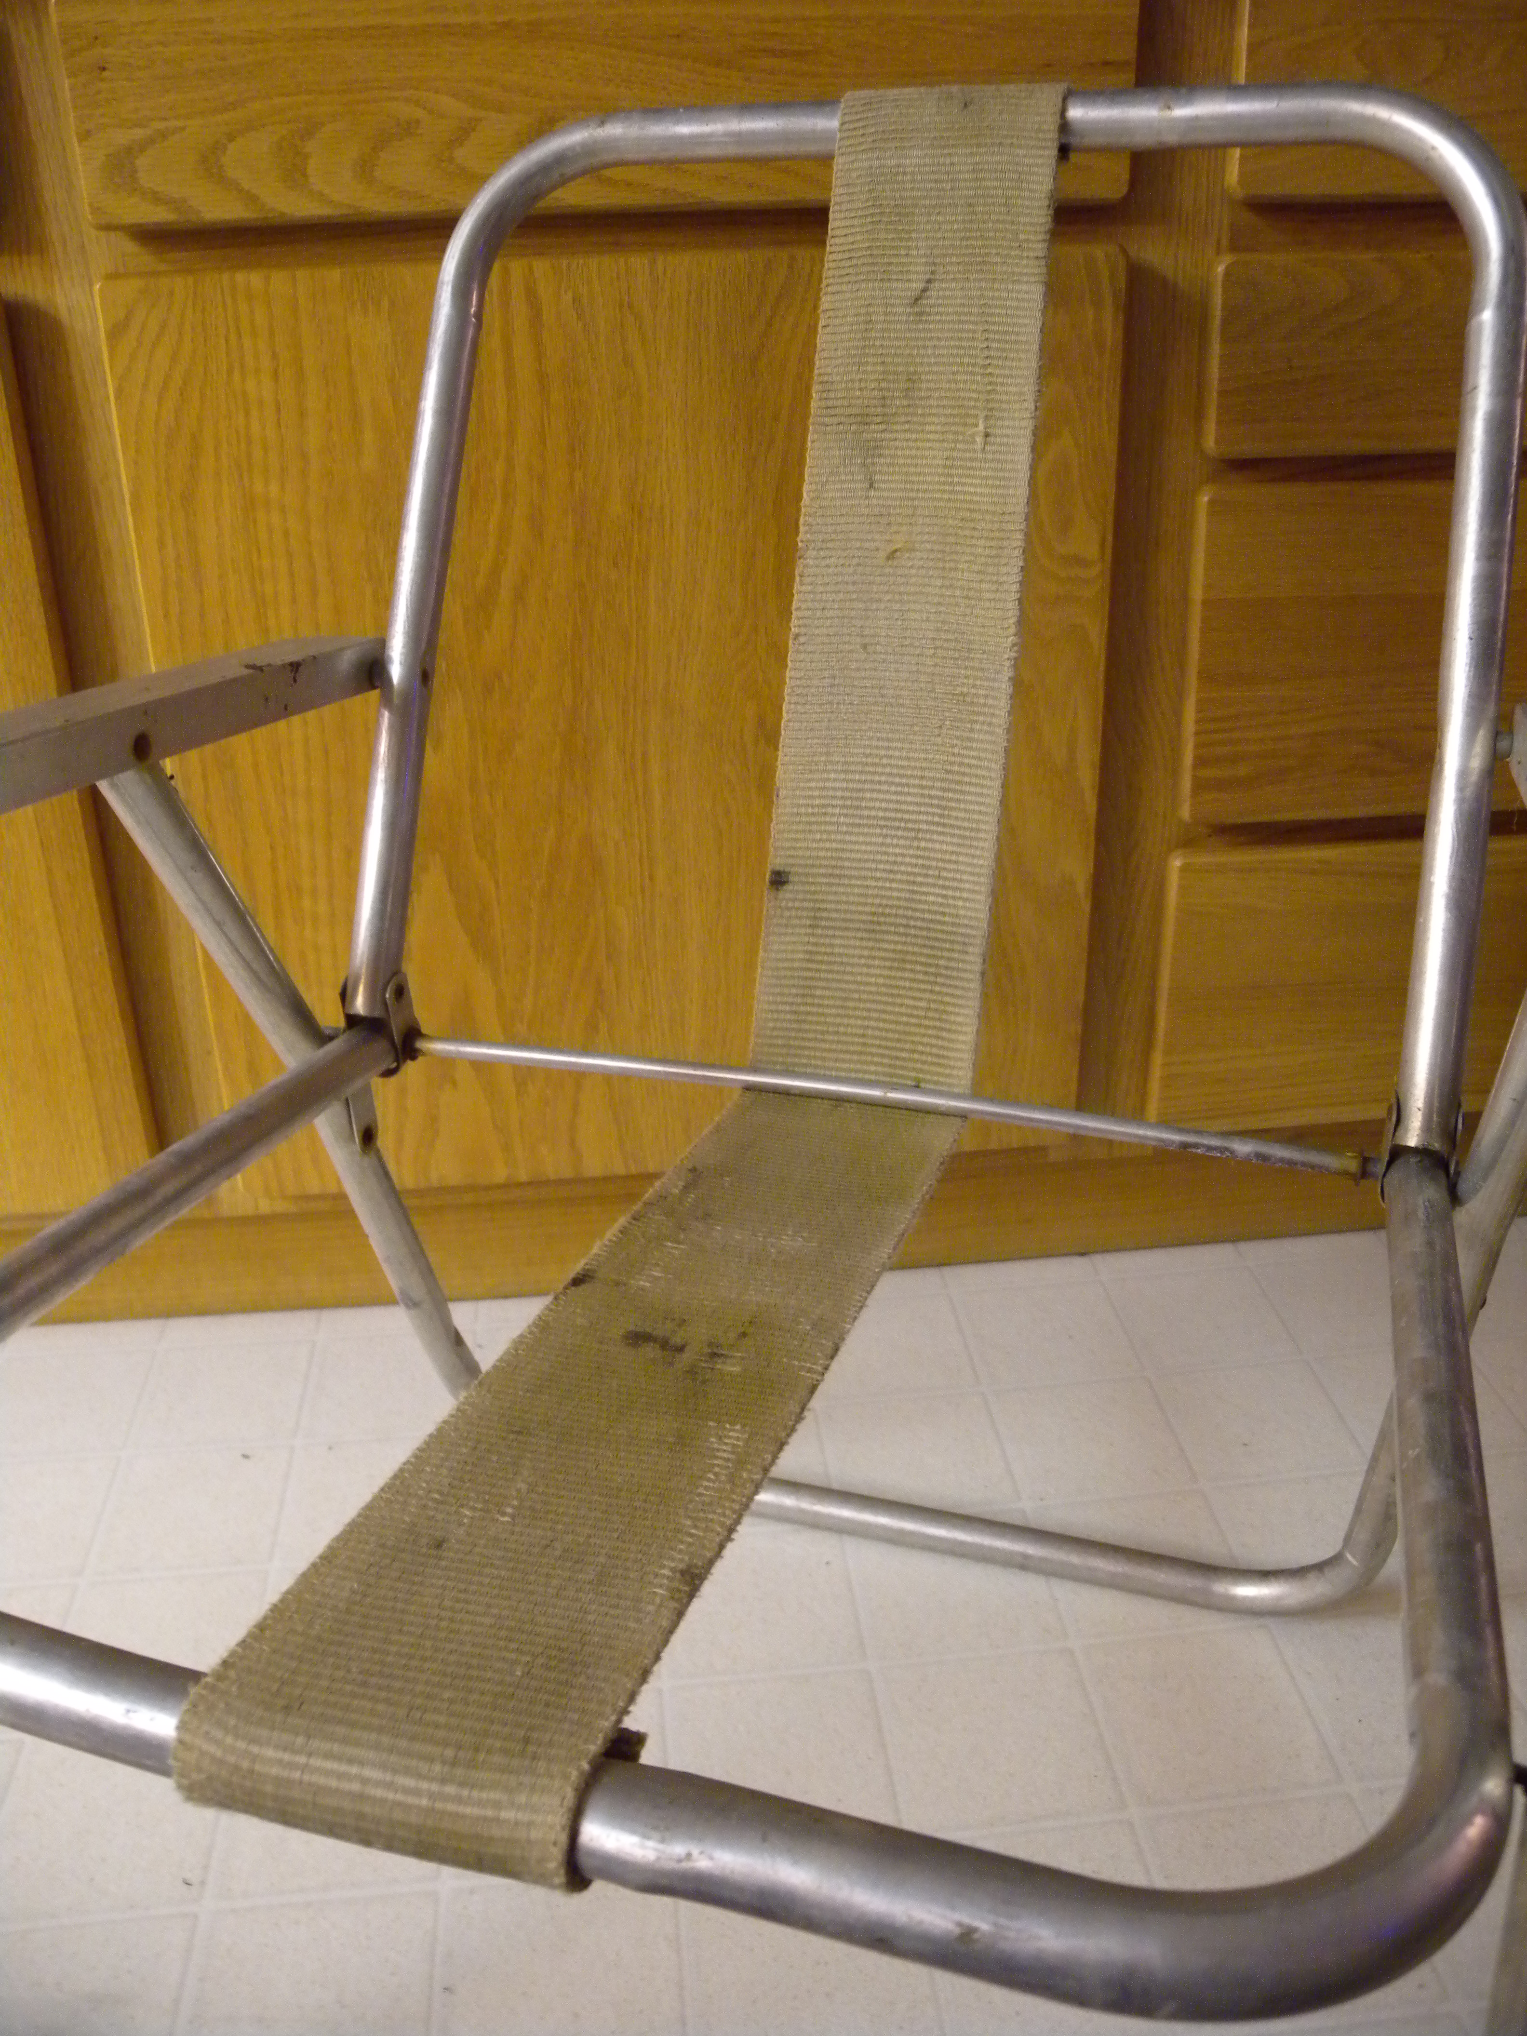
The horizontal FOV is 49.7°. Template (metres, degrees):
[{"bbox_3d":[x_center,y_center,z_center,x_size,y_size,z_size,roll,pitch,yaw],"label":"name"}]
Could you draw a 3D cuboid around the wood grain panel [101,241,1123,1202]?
[{"bbox_3d":[-0.071,-0.158,1.017,0.558,0.566,0.020,-4,24,-5],"label":"wood grain panel"}]

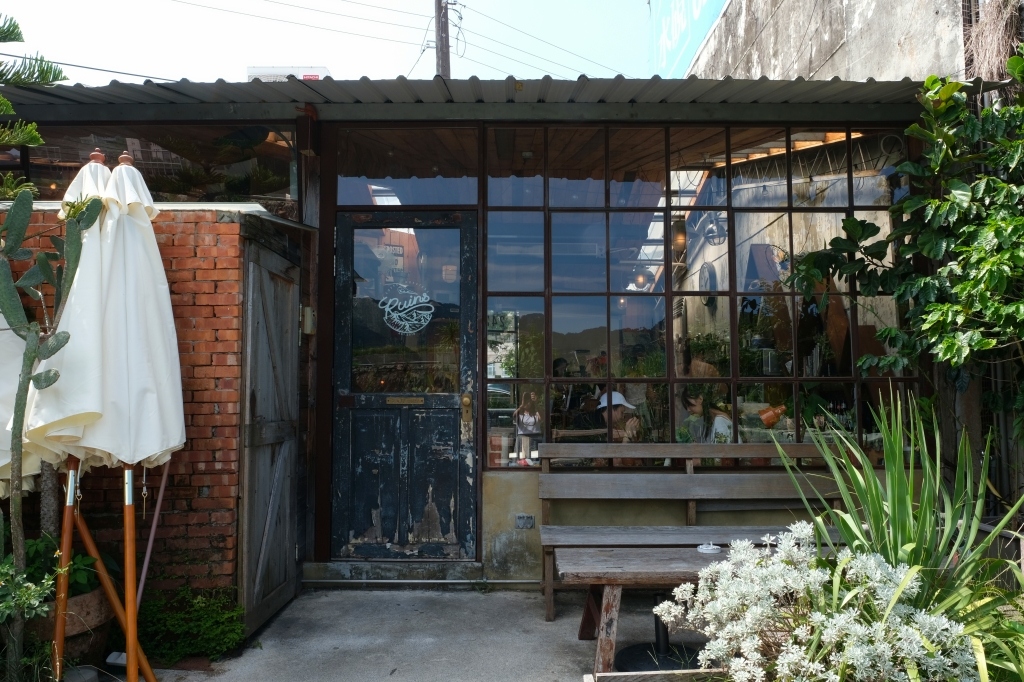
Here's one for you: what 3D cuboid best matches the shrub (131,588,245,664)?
[{"bbox_3d":[-1.550,1.318,3.210,0.570,0.290,0.340,0,-4,0],"label":"shrub"}]

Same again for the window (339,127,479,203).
[{"bbox_3d":[-0.676,-1.117,4.364,0.926,0.522,0.070,0,-4,0],"label":"window"}]

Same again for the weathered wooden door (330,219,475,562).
[{"bbox_3d":[-0.676,0.265,4.272,0.921,2.171,0.060,0,-4,0],"label":"weathered wooden door"}]

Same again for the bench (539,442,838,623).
[{"bbox_3d":[1.065,1.050,3.859,1.830,0.900,0.520,0,-4,0],"label":"bench"}]

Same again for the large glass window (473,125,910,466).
[{"bbox_3d":[1.151,-0.293,4.309,2.707,2.212,0.080,0,-4,0],"label":"large glass window"}]

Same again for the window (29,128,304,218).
[{"bbox_3d":[-2.222,-1.081,4.361,1.740,0.619,0.070,0,-4,0],"label":"window"}]

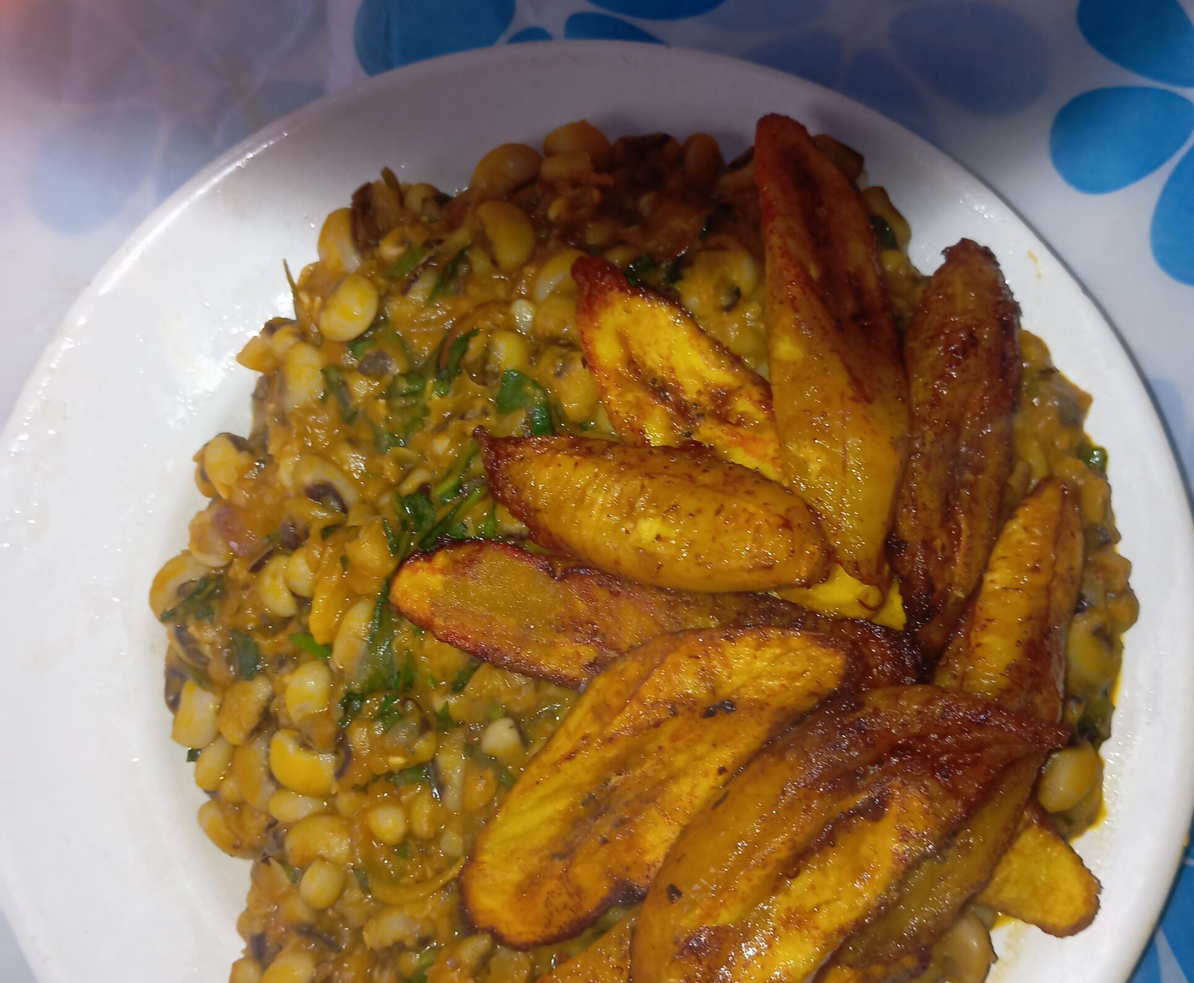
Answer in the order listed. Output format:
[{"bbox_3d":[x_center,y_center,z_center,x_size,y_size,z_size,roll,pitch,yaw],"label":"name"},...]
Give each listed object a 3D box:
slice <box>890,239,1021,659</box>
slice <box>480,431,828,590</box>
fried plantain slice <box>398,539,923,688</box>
[{"bbox_3d":[0.070,-0.009,0.245,0.023,0.016,0.080,6,86,-10],"label":"slice"},{"bbox_3d":[0.009,0.004,0.231,0.066,0.018,0.025,10,89,-1],"label":"slice"},{"bbox_3d":[0.011,0.026,0.240,0.100,0.012,0.023,10,86,-2],"label":"fried plantain slice"}]

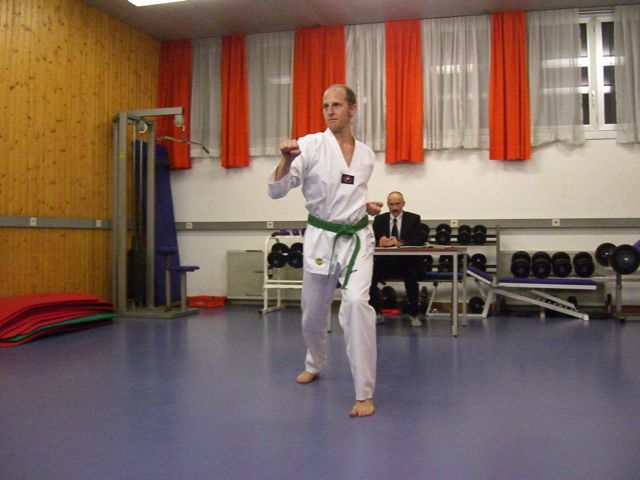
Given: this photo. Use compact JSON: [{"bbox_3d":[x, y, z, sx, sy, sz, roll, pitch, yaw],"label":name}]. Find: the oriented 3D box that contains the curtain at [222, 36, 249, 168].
[{"bbox_3d":[-1.061,-1.725,8.720,0.340,1.670,0.120,0,0,15],"label":"curtain"}]

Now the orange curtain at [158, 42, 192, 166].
[{"bbox_3d":[-1.802,-1.663,8.694,0.482,1.581,0.130,0,0,13],"label":"orange curtain"}]

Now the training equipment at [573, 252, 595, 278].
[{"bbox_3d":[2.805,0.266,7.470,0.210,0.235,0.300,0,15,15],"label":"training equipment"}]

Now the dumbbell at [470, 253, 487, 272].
[{"bbox_3d":[1.723,0.250,7.600,0.155,0.155,0.300,0,15,14],"label":"dumbbell"}]

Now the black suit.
[{"bbox_3d":[0.770,0.220,7.030,0.550,1.040,0.600,0,0,12],"label":"black suit"}]

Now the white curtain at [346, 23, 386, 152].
[{"bbox_3d":[0.545,-1.810,8.330,0.480,1.550,0.110,0,0,15],"label":"white curtain"}]

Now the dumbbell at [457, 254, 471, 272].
[{"bbox_3d":[1.593,0.270,7.800,0.165,0.180,0.280,0,15,15],"label":"dumbbell"}]

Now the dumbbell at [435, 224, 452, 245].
[{"bbox_3d":[1.392,-0.062,7.920,0.165,0.180,0.280,0,15,15],"label":"dumbbell"}]

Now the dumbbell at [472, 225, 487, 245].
[{"bbox_3d":[1.731,-0.053,7.600,0.145,0.145,0.300,0,15,14],"label":"dumbbell"}]

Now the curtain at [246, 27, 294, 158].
[{"bbox_3d":[-0.594,-1.745,8.403,0.600,1.492,0.130,0,0,13],"label":"curtain"}]

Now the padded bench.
[{"bbox_3d":[2.225,0.545,7.360,1.290,0.530,0.420,0,0,15],"label":"padded bench"}]

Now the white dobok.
[{"bbox_3d":[-0.002,0.099,3.858,0.628,1.398,0.814,0,0,-14],"label":"white dobok"}]

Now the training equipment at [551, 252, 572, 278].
[{"bbox_3d":[2.585,0.267,7.520,0.205,0.205,0.350,0,13,15],"label":"training equipment"}]

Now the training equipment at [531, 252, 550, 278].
[{"bbox_3d":[2.390,0.265,7.580,0.205,0.205,0.350,0,13,15],"label":"training equipment"}]

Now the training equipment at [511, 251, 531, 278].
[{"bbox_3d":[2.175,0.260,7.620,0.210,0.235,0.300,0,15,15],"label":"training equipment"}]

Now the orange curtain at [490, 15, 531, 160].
[{"bbox_3d":[2.097,-1.700,7.758,0.437,1.642,0.130,0,0,13],"label":"orange curtain"}]

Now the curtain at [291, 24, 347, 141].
[{"bbox_3d":[0.003,-1.680,8.261,0.653,1.608,0.130,0,0,13],"label":"curtain"}]

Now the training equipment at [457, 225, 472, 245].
[{"bbox_3d":[1.579,-0.052,7.650,0.150,0.150,0.300,0,15,14],"label":"training equipment"}]

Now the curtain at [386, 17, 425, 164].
[{"bbox_3d":[0.983,-1.721,8.170,0.450,1.680,0.120,0,0,15],"label":"curtain"}]

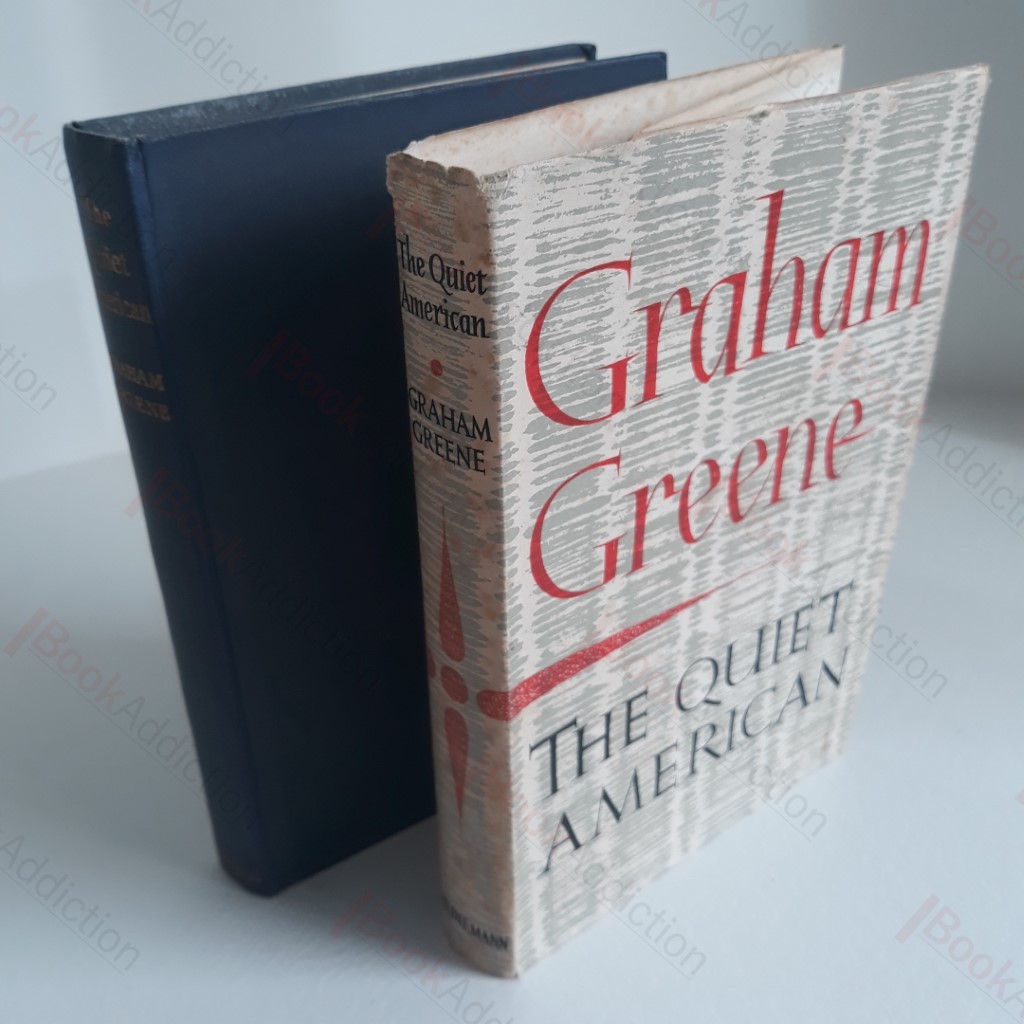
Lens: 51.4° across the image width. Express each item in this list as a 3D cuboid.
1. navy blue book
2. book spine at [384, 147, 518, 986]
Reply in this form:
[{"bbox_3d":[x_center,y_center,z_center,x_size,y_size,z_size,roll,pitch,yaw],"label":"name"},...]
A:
[{"bbox_3d":[-0.021,-0.006,0.268,0.129,0.193,0.026,-23,38,-30],"label":"navy blue book"},{"bbox_3d":[-0.008,0.027,0.215,0.023,0.194,0.012,25,41,35],"label":"book spine"}]

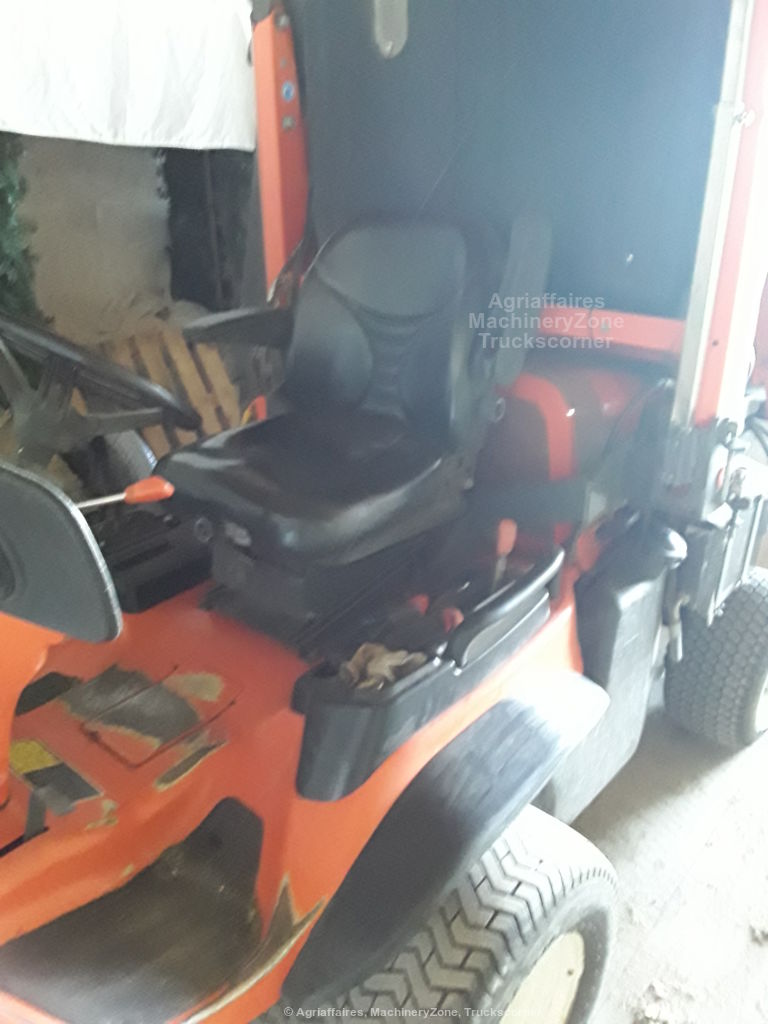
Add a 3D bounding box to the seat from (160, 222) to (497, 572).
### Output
[{"bbox_3d":[-0.118,-0.274,1.502,0.530,0.556,0.564,19,29,40],"label":"seat"}]

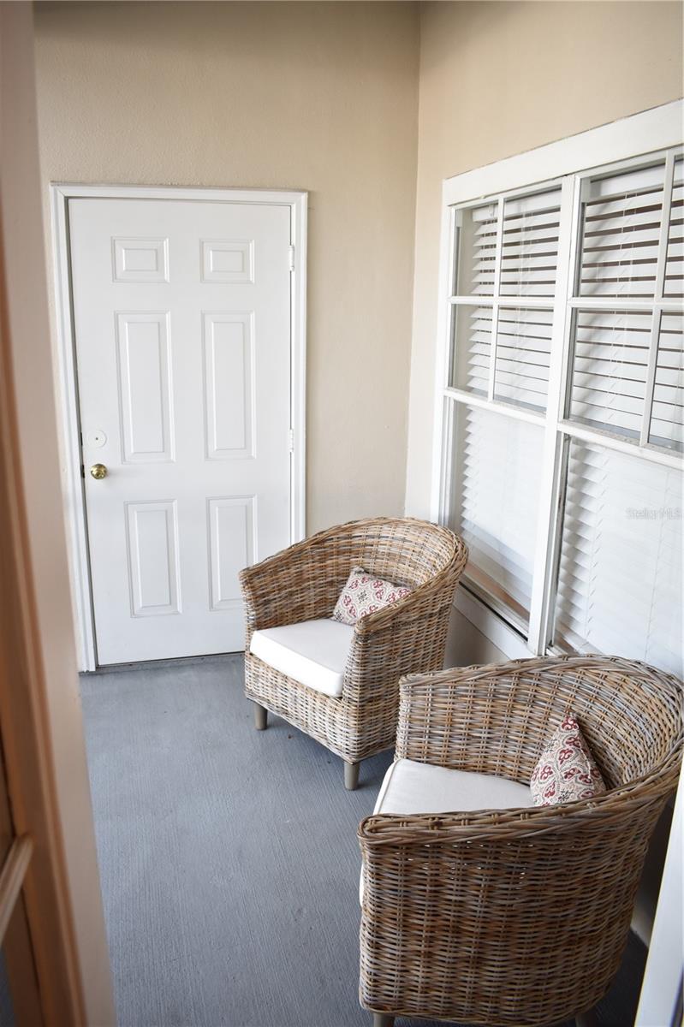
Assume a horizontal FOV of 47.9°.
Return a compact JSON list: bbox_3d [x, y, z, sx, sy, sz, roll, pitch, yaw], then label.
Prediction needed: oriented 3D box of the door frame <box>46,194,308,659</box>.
[{"bbox_3d":[-0.684,-0.327,3.474,1.050,2.130,0.110,-3,15,-13],"label":"door frame"}]

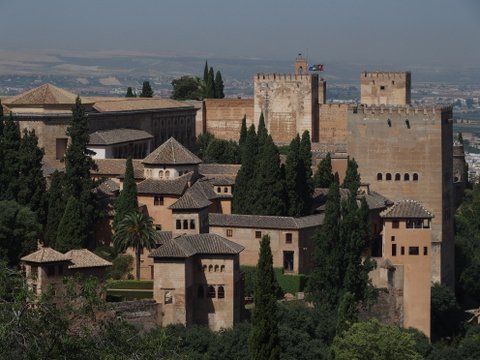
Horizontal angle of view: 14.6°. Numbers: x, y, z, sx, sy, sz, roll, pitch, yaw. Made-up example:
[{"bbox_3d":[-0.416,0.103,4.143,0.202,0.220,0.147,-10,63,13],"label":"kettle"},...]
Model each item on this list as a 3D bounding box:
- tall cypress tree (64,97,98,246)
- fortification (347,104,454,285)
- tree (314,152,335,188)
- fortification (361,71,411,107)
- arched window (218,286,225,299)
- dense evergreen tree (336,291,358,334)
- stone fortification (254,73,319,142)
[{"bbox_3d":[-22.861,-1.073,270.806,4.900,22.000,4.900,0,4,0],"label":"tall cypress tree"},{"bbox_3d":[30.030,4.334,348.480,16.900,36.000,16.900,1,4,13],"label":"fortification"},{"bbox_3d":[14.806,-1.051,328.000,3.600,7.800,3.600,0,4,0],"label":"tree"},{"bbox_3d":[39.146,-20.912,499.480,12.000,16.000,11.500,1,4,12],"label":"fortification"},{"bbox_3d":[-2.421,14.724,245.000,0.820,1.580,0.300,1,4,13],"label":"arched window"},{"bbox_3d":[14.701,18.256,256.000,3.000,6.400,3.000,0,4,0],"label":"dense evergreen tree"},{"bbox_3d":[12.494,-19.346,503.000,15.500,19.300,10.500,1,4,12],"label":"stone fortification"}]

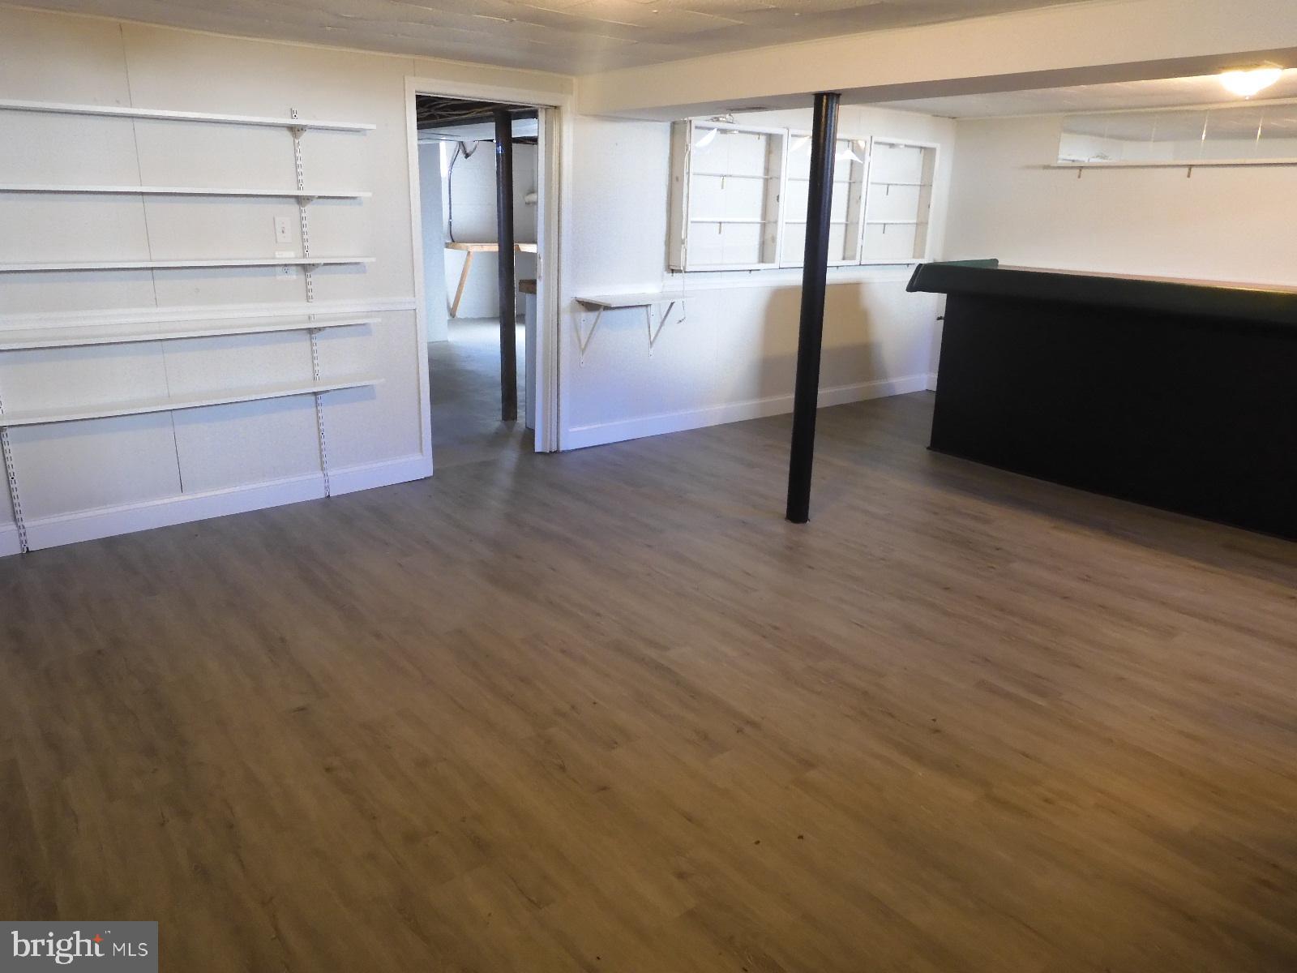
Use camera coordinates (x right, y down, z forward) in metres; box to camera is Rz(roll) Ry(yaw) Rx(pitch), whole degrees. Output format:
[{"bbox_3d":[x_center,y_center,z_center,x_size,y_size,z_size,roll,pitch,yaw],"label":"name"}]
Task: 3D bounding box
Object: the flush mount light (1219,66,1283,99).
[{"bbox_3d":[2.787,-1.865,4.163,0.300,0.125,0.300,-13,22,-38],"label":"flush mount light"}]

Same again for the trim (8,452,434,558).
[{"bbox_3d":[-1.889,0.052,4.222,1.885,0.128,0.018,-13,22,-38],"label":"trim"}]

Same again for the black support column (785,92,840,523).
[{"bbox_3d":[0.728,-0.733,4.005,0.104,1.875,0.104,-13,22,-38],"label":"black support column"}]

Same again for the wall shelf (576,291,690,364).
[{"bbox_3d":[-0.078,-0.899,5.236,0.630,0.400,0.330,-13,22,-38],"label":"wall shelf"}]

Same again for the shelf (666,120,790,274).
[{"bbox_3d":[0.504,-1.776,5.566,0.820,0.850,0.150,-13,22,-38],"label":"shelf"}]

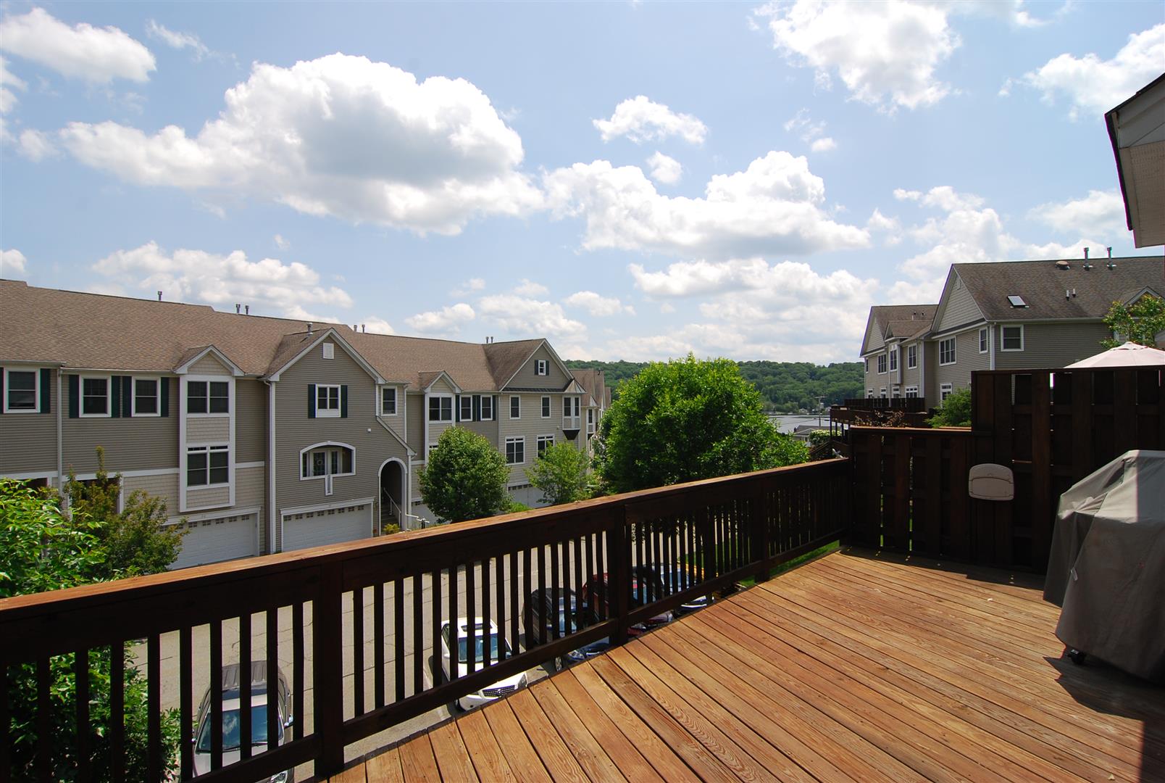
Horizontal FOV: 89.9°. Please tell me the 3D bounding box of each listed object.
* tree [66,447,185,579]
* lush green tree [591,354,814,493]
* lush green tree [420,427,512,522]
[{"bbox_3d":[-16.000,5.100,20.500,3.600,6.200,3.500,0,-1,0],"label":"tree"},{"bbox_3d":[3.780,3.470,19.200,6.900,9.300,6.700,0,-1,0],"label":"lush green tree"},{"bbox_3d":[-6.100,5.100,30.400,4.700,6.500,4.600,0,-1,0],"label":"lush green tree"}]

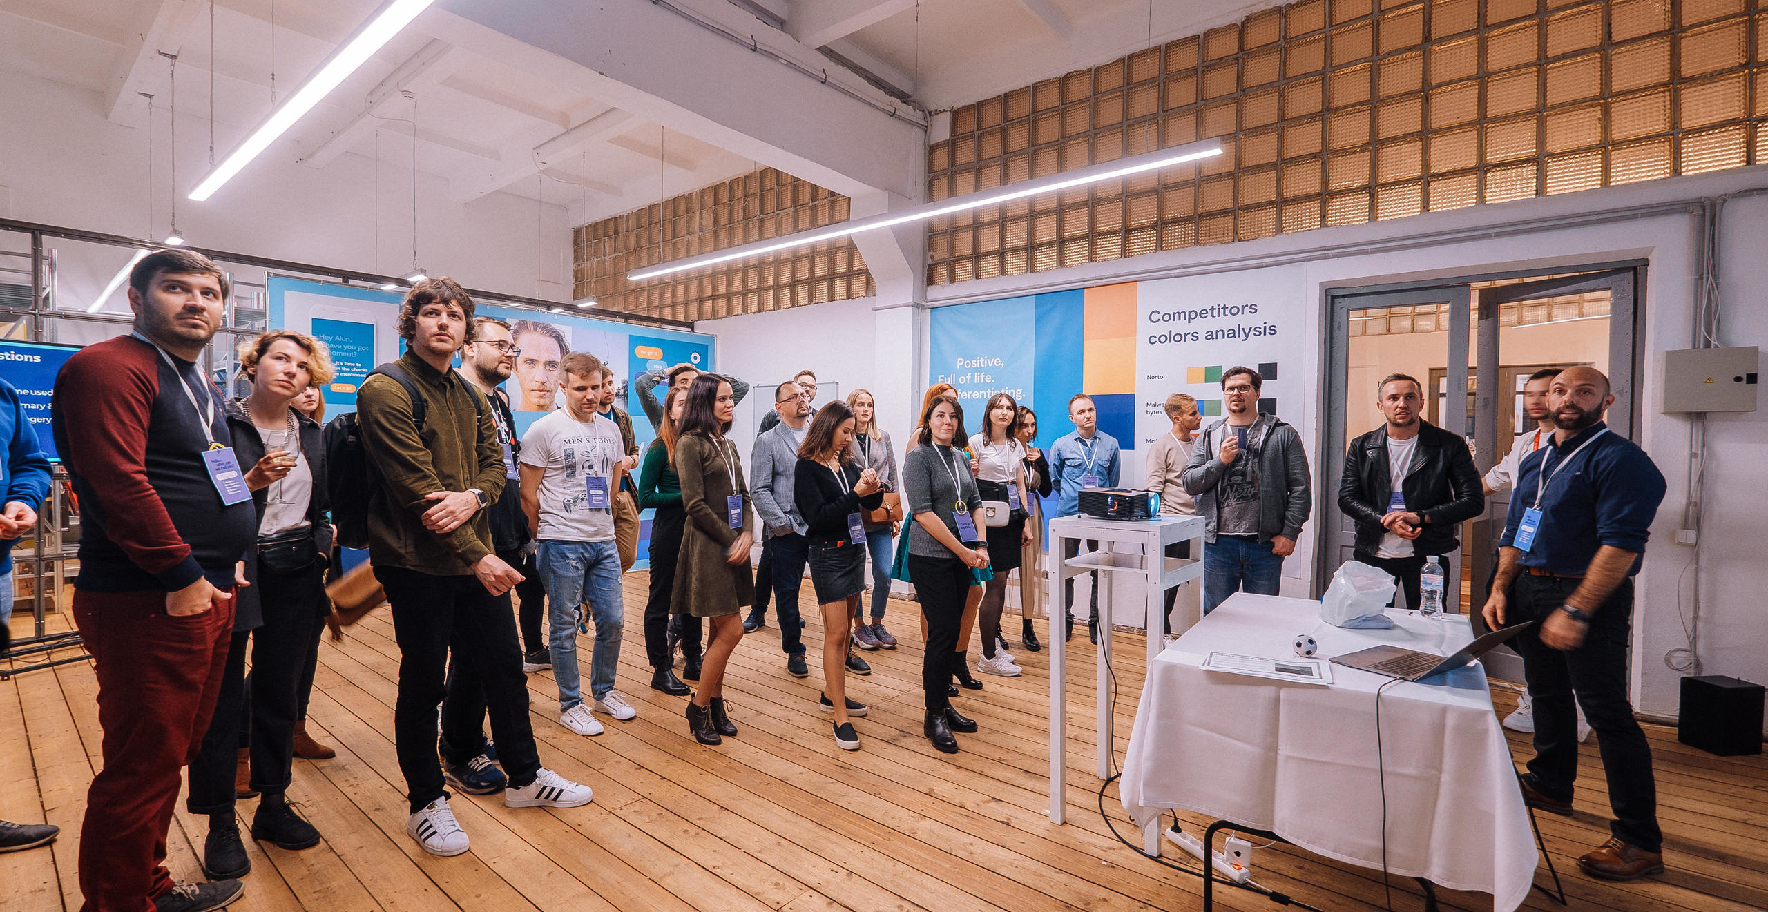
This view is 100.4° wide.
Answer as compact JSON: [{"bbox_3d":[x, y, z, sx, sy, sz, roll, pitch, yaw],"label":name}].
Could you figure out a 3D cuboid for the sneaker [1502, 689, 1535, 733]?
[{"bbox_3d":[3.159,1.249,3.546,0.285,0.130,0.105,1,2,12],"label":"sneaker"}]

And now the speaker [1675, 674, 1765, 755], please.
[{"bbox_3d":[3.802,1.174,3.339,0.218,0.303,0.164,0,1,-2],"label":"speaker"}]

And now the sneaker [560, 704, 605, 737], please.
[{"bbox_3d":[-1.447,1.244,3.546,0.295,0.110,0.105,1,2,32],"label":"sneaker"}]

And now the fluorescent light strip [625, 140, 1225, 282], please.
[{"bbox_3d":[-0.344,-1.568,5.138,5.072,0.070,0.065,2,2,39],"label":"fluorescent light strip"}]

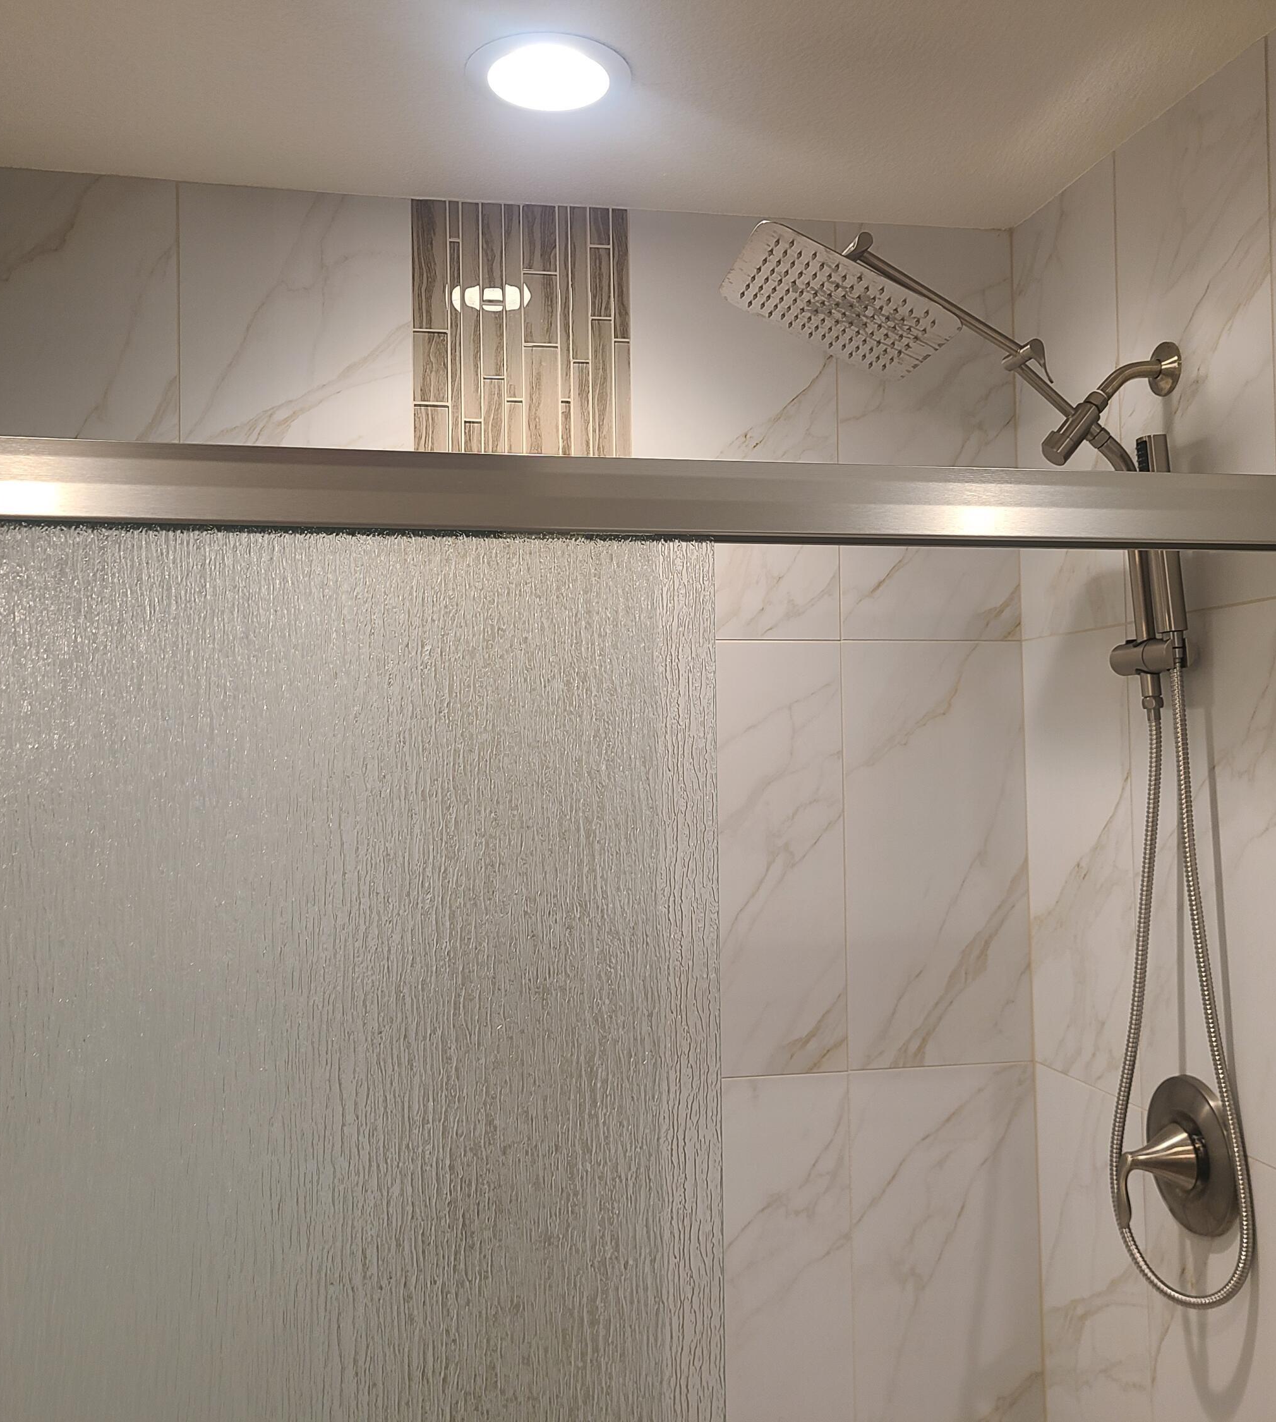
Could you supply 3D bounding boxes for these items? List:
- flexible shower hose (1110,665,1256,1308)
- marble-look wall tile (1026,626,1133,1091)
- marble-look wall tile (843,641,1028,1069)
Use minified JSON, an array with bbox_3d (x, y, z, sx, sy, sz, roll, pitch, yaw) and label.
[{"bbox_3d":[0.616,0.315,1.629,0.088,0.727,0.160,-1,-2,-12],"label":"flexible shower hose"},{"bbox_3d":[0.604,0.199,1.938,0.010,0.610,0.286,-1,-2,-12],"label":"marble-look wall tile"},{"bbox_3d":[0.431,0.205,2.055,0.278,0.610,0.010,-1,-2,-12],"label":"marble-look wall tile"}]

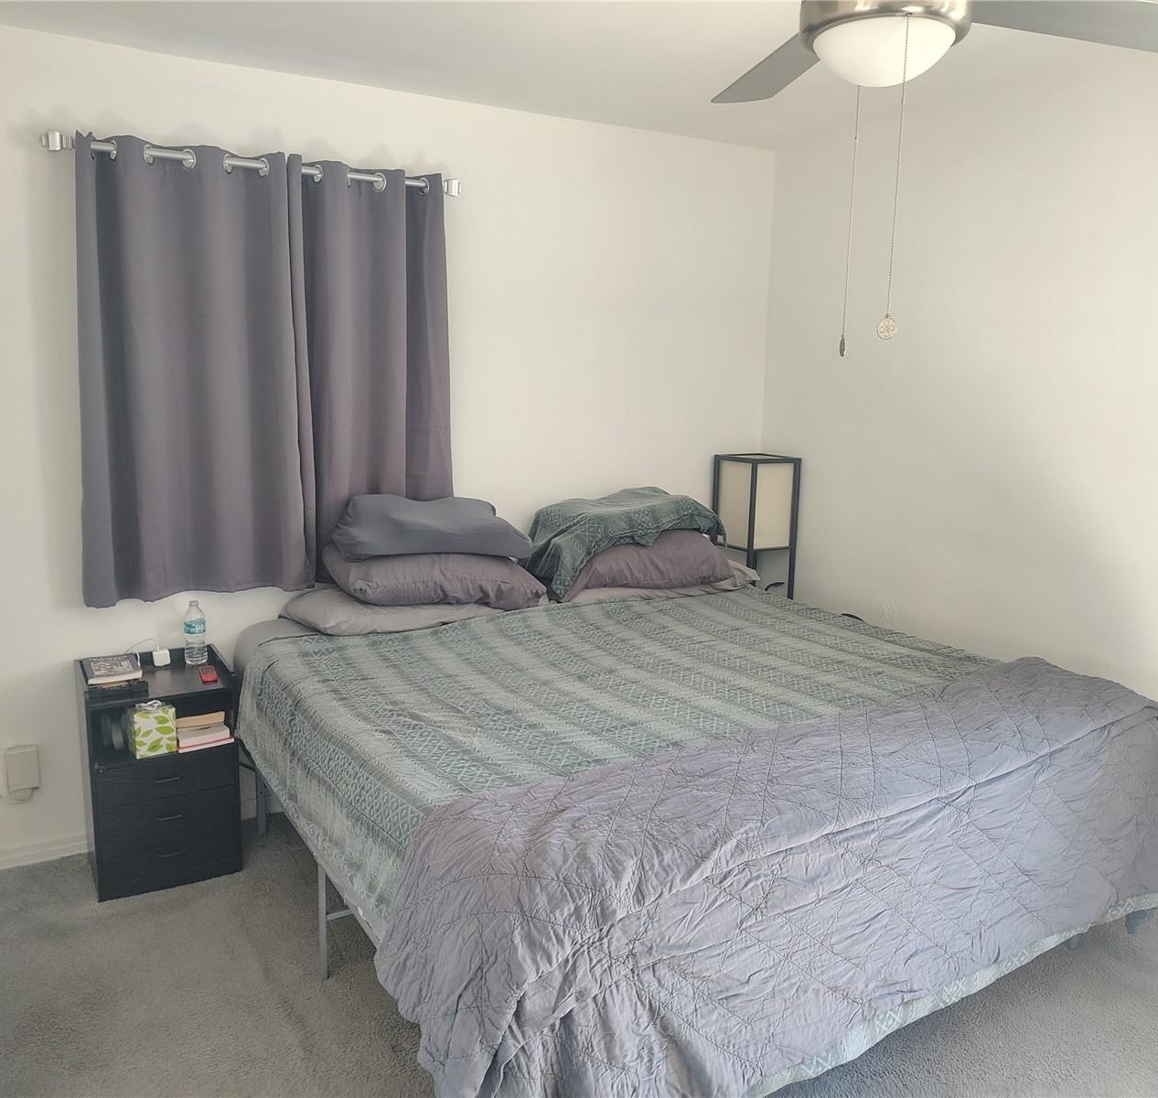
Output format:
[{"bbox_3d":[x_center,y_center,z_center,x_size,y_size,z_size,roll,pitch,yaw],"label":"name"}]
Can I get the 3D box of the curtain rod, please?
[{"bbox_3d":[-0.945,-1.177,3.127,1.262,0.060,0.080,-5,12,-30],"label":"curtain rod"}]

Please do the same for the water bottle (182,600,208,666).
[{"bbox_3d":[-1.234,0.266,3.261,0.066,0.203,0.066,-5,12,-30],"label":"water bottle"}]

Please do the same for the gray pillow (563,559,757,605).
[{"bbox_3d":[0.298,0.129,3.912,0.770,0.120,0.460,-5,12,-30],"label":"gray pillow"}]

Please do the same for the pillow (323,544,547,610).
[{"bbox_3d":[-0.481,0.095,3.431,0.690,0.170,0.450,2,12,-23],"label":"pillow"}]

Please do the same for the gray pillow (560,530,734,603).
[{"bbox_3d":[0.218,0.035,3.836,0.720,0.210,0.460,-5,15,-30],"label":"gray pillow"}]

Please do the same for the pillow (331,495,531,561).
[{"bbox_3d":[-0.497,-0.070,3.414,0.650,0.170,0.420,1,16,-25],"label":"pillow"}]

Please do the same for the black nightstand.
[{"bbox_3d":[-1.297,0.673,3.139,0.405,0.637,0.335,-5,12,-30],"label":"black nightstand"}]

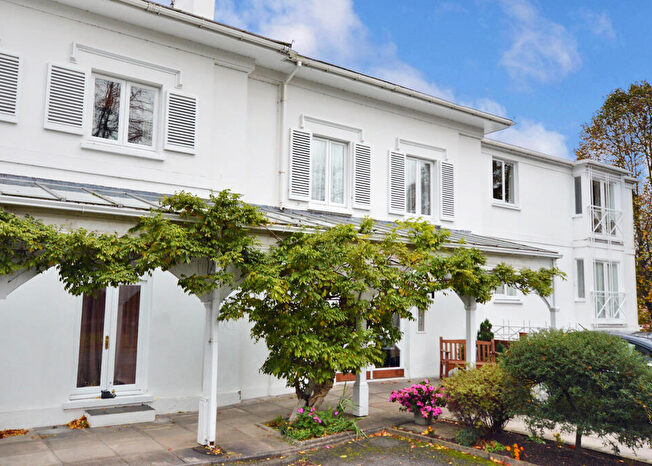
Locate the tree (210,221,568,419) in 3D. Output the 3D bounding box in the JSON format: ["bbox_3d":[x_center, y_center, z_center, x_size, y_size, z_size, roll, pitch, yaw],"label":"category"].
[{"bbox_3d":[1.641,1.577,10.875,7.979,3.384,1.919,6,-8,-36],"label":"tree"}]

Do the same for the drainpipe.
[{"bbox_3d":[-0.733,-1.990,11.878,0.097,2.910,0.540,6,-9,-35],"label":"drainpipe"}]

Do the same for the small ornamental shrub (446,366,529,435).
[{"bbox_3d":[2.347,2.397,8.563,1.098,0.918,0.990,6,-9,-35],"label":"small ornamental shrub"}]

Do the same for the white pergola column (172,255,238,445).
[{"bbox_3d":[-1.631,1.559,7.813,0.950,2.448,0.216,6,-9,-35],"label":"white pergola column"}]

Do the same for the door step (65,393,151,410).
[{"bbox_3d":[-3.348,2.589,9.015,1.328,0.143,0.216,6,-9,-35],"label":"door step"}]

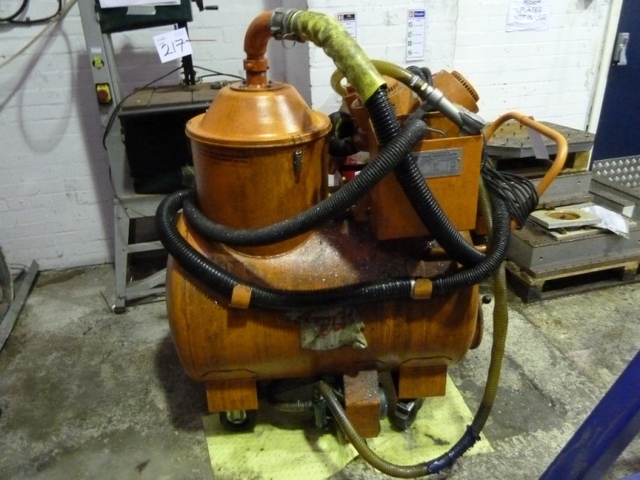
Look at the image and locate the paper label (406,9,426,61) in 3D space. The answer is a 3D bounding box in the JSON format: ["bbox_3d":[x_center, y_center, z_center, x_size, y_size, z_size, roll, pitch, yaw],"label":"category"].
[{"bbox_3d":[0.580,-1.228,2.773,0.105,0.280,0.004,-6,22,-11],"label":"paper label"}]

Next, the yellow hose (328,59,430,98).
[{"bbox_3d":[0.165,-0.460,1.339,0.255,0.122,0.276,-3,22,-3],"label":"yellow hose"}]

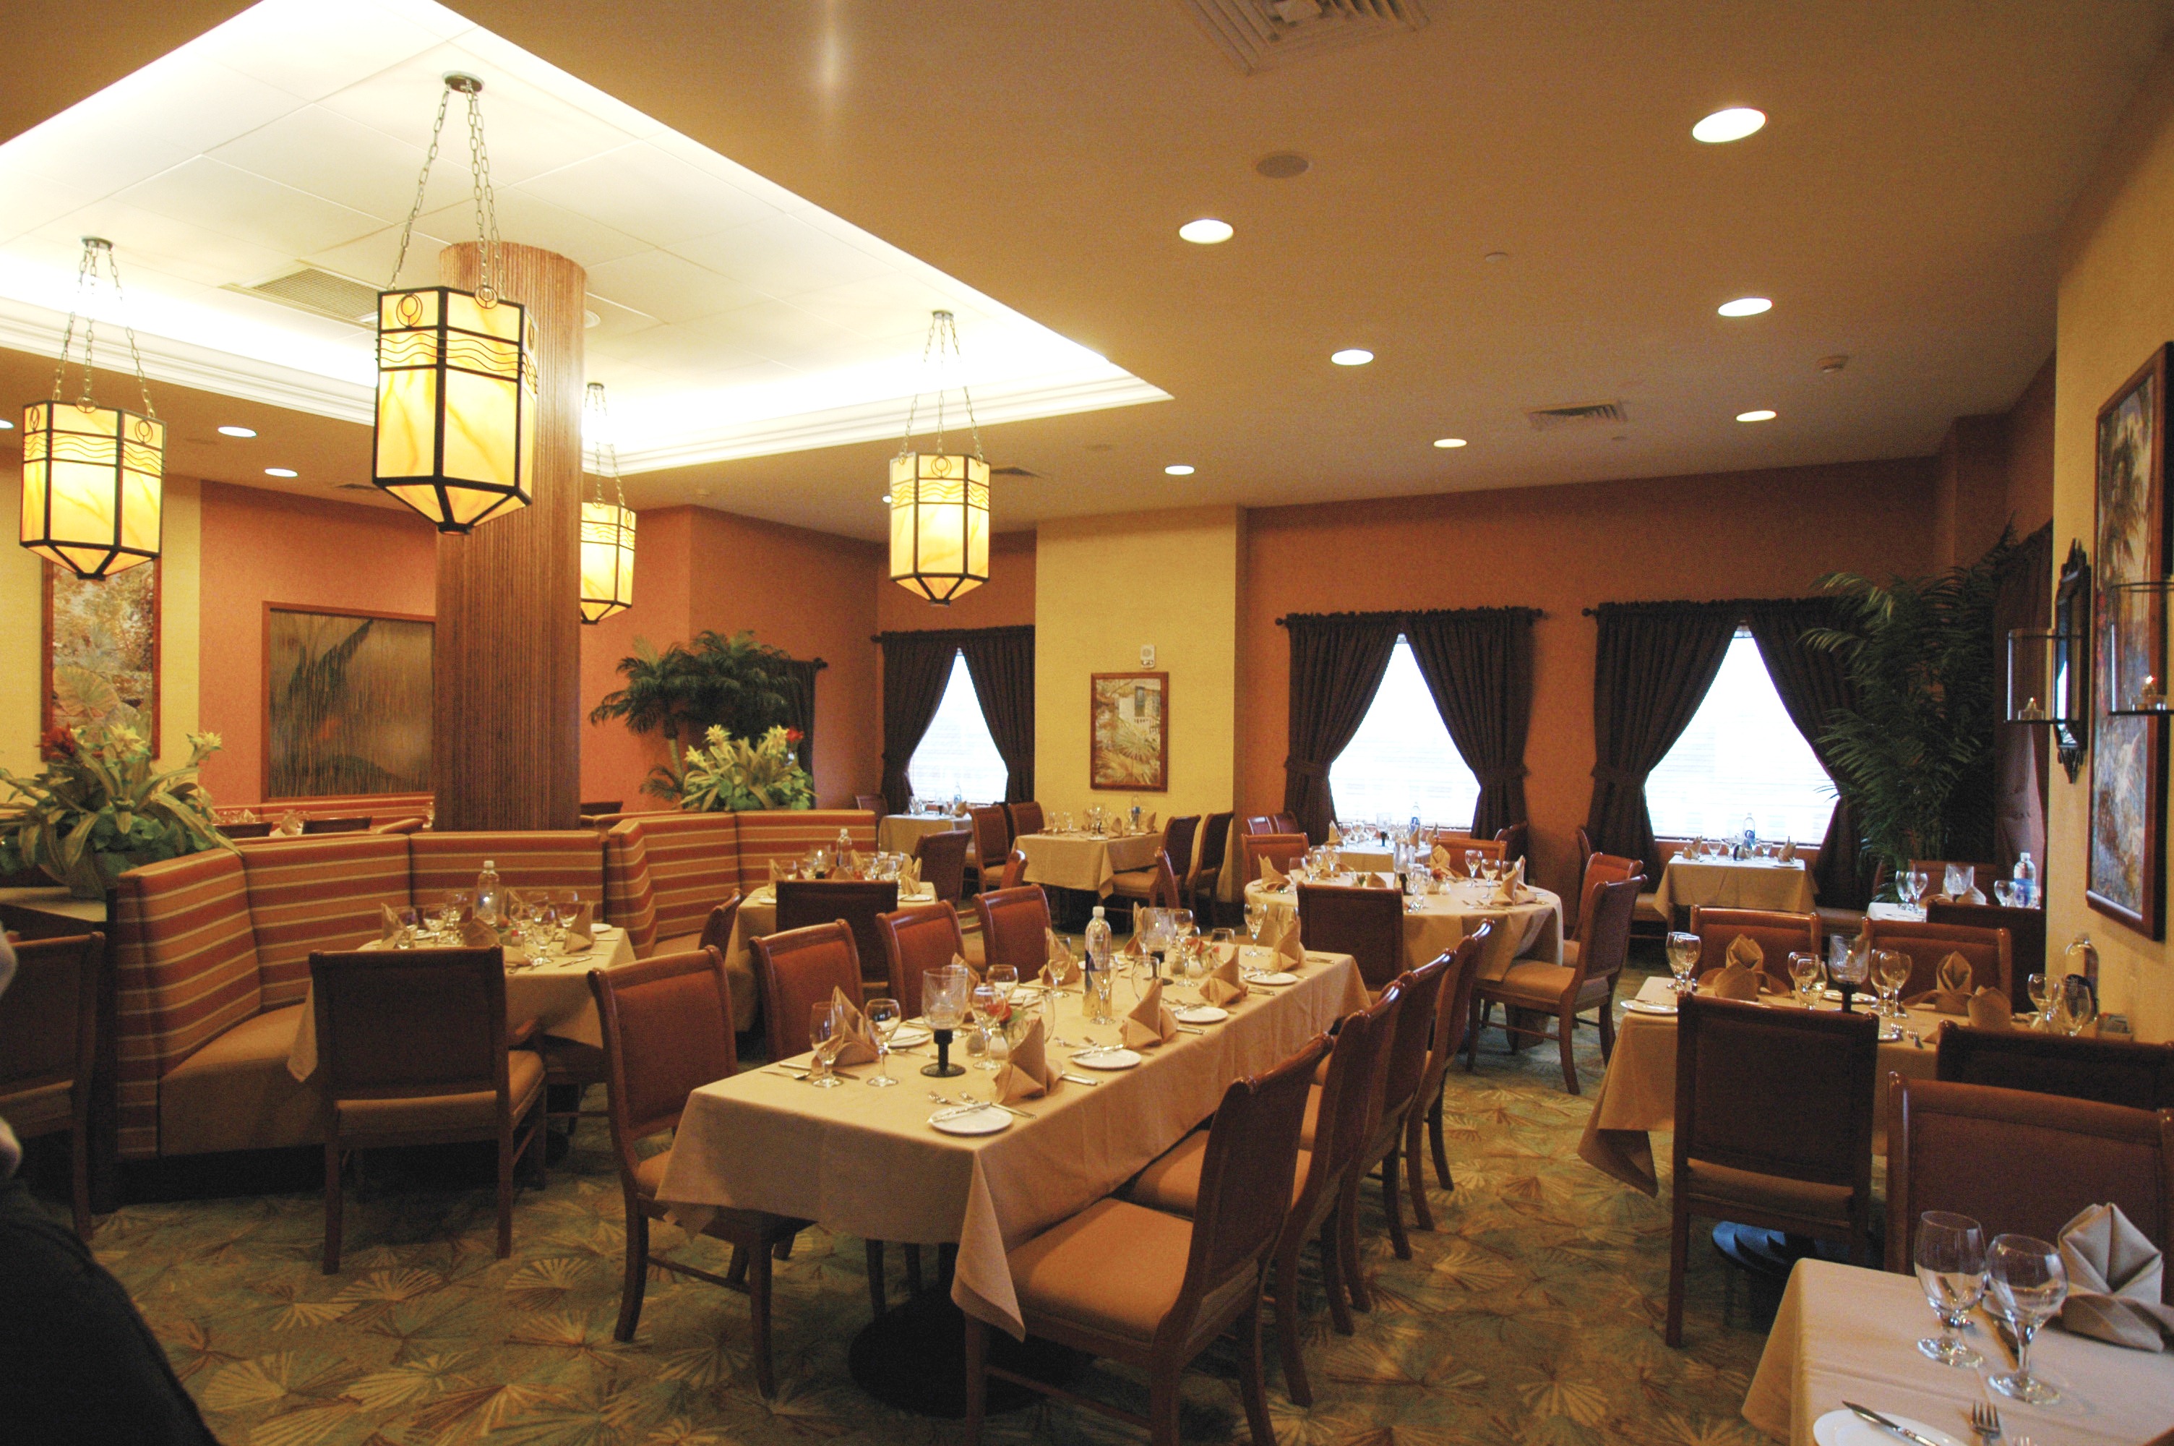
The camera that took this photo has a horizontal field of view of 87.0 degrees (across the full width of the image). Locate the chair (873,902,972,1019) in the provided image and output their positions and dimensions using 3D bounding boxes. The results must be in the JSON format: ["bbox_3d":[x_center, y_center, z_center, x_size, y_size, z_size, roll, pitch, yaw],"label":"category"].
[{"bbox_3d":[-0.345,1.098,3.721,0.610,0.930,0.450,1,1,32],"label":"chair"}]

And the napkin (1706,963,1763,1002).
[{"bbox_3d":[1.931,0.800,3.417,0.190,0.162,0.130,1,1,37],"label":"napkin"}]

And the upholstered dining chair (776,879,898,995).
[{"bbox_3d":[-1.074,1.129,5.126,0.510,0.920,0.590,1,0,-3],"label":"upholstered dining chair"}]

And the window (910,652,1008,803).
[{"bbox_3d":[-1.192,0.041,10.553,1.300,1.420,0.120,1,1,31],"label":"window"}]

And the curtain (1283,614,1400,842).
[{"bbox_3d":[1.993,0.351,9.037,0.920,2.440,0.160,1,0,31],"label":"curtain"}]

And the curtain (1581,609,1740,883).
[{"bbox_3d":[3.521,0.152,7.047,0.880,1.800,0.160,1,1,29],"label":"curtain"}]

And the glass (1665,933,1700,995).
[{"bbox_3d":[1.952,0.783,3.754,0.092,0.187,0.092,1,1,31],"label":"glass"}]

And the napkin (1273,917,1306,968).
[{"bbox_3d":[0.767,0.794,4.272,0.120,0.180,0.130,1,0,31],"label":"napkin"}]

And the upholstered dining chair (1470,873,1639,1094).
[{"bbox_3d":[2.127,1.148,5.259,0.650,0.953,0.440,1,1,45],"label":"upholstered dining chair"}]

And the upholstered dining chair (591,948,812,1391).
[{"bbox_3d":[-0.933,1.141,3.050,0.650,0.953,0.440,1,1,31],"label":"upholstered dining chair"}]

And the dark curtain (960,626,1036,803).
[{"bbox_3d":[-0.730,0.086,9.659,0.850,1.760,0.160,1,1,29],"label":"dark curtain"}]

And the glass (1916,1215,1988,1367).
[{"bbox_3d":[1.173,0.766,1.554,0.080,0.180,0.080,1,1,31],"label":"glass"}]

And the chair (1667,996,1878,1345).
[{"bbox_3d":[1.778,1.139,2.979,0.460,0.930,0.630,1,1,27],"label":"chair"}]

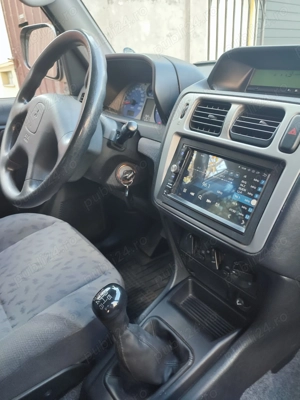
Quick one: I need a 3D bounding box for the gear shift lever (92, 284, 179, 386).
[{"bbox_3d":[-0.024,0.220,0.486,0.108,0.225,0.088,-36,40,-24],"label":"gear shift lever"}]

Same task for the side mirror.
[{"bbox_3d":[-0.385,-0.560,1.098,0.180,0.175,0.080,10,29,21],"label":"side mirror"}]

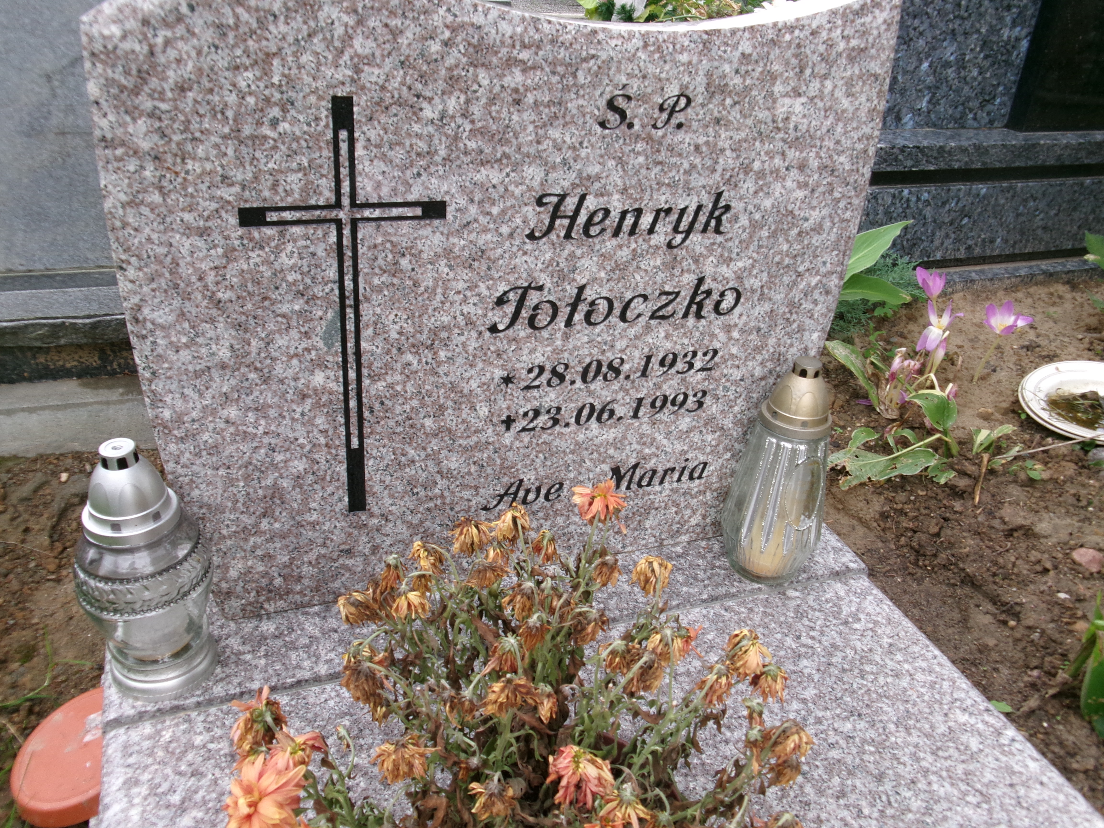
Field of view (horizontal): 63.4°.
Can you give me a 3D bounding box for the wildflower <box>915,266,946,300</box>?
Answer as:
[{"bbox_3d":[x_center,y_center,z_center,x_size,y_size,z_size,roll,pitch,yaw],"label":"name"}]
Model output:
[{"bbox_3d":[0.624,-0.215,1.470,0.049,0.052,0.046,15,29,20],"label":"wildflower"}]

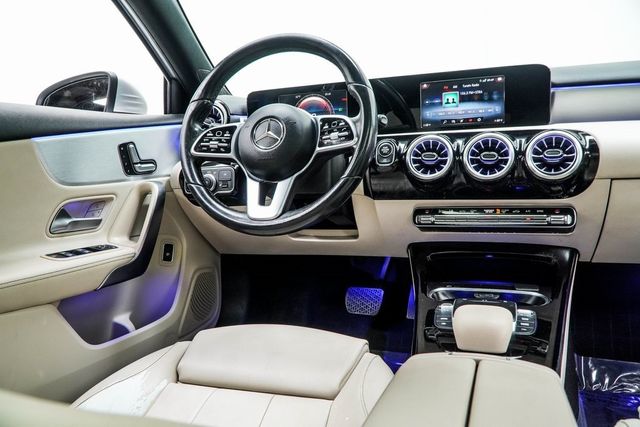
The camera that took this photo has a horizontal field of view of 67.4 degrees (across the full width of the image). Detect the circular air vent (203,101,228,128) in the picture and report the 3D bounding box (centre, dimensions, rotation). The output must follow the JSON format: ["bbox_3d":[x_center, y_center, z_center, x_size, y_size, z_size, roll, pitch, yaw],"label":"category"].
[{"bbox_3d":[-0.254,-0.243,1.181,0.090,0.090,0.050,0,11,20],"label":"circular air vent"}]

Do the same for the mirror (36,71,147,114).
[{"bbox_3d":[-0.520,-0.244,1.144,0.235,0.150,0.135,-1,11,15],"label":"mirror"}]

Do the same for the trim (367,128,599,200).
[{"bbox_3d":[0.290,-0.091,0.906,0.410,0.130,0.060,0,7,20],"label":"trim"}]

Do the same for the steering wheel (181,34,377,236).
[{"bbox_3d":[-0.078,-0.143,0.863,0.370,0.370,0.095,0,-8,18],"label":"steering wheel"}]

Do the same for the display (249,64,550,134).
[{"bbox_3d":[0.132,-0.214,0.991,0.630,0.122,0.040,0,1,20],"label":"display"}]

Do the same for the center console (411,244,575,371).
[{"bbox_3d":[0.280,0.155,0.783,0.260,0.210,0.290,0,1,19],"label":"center console"}]

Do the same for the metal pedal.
[{"bbox_3d":[0.120,0.230,1.277,0.100,0.070,0.030,0,-22,20],"label":"metal pedal"}]

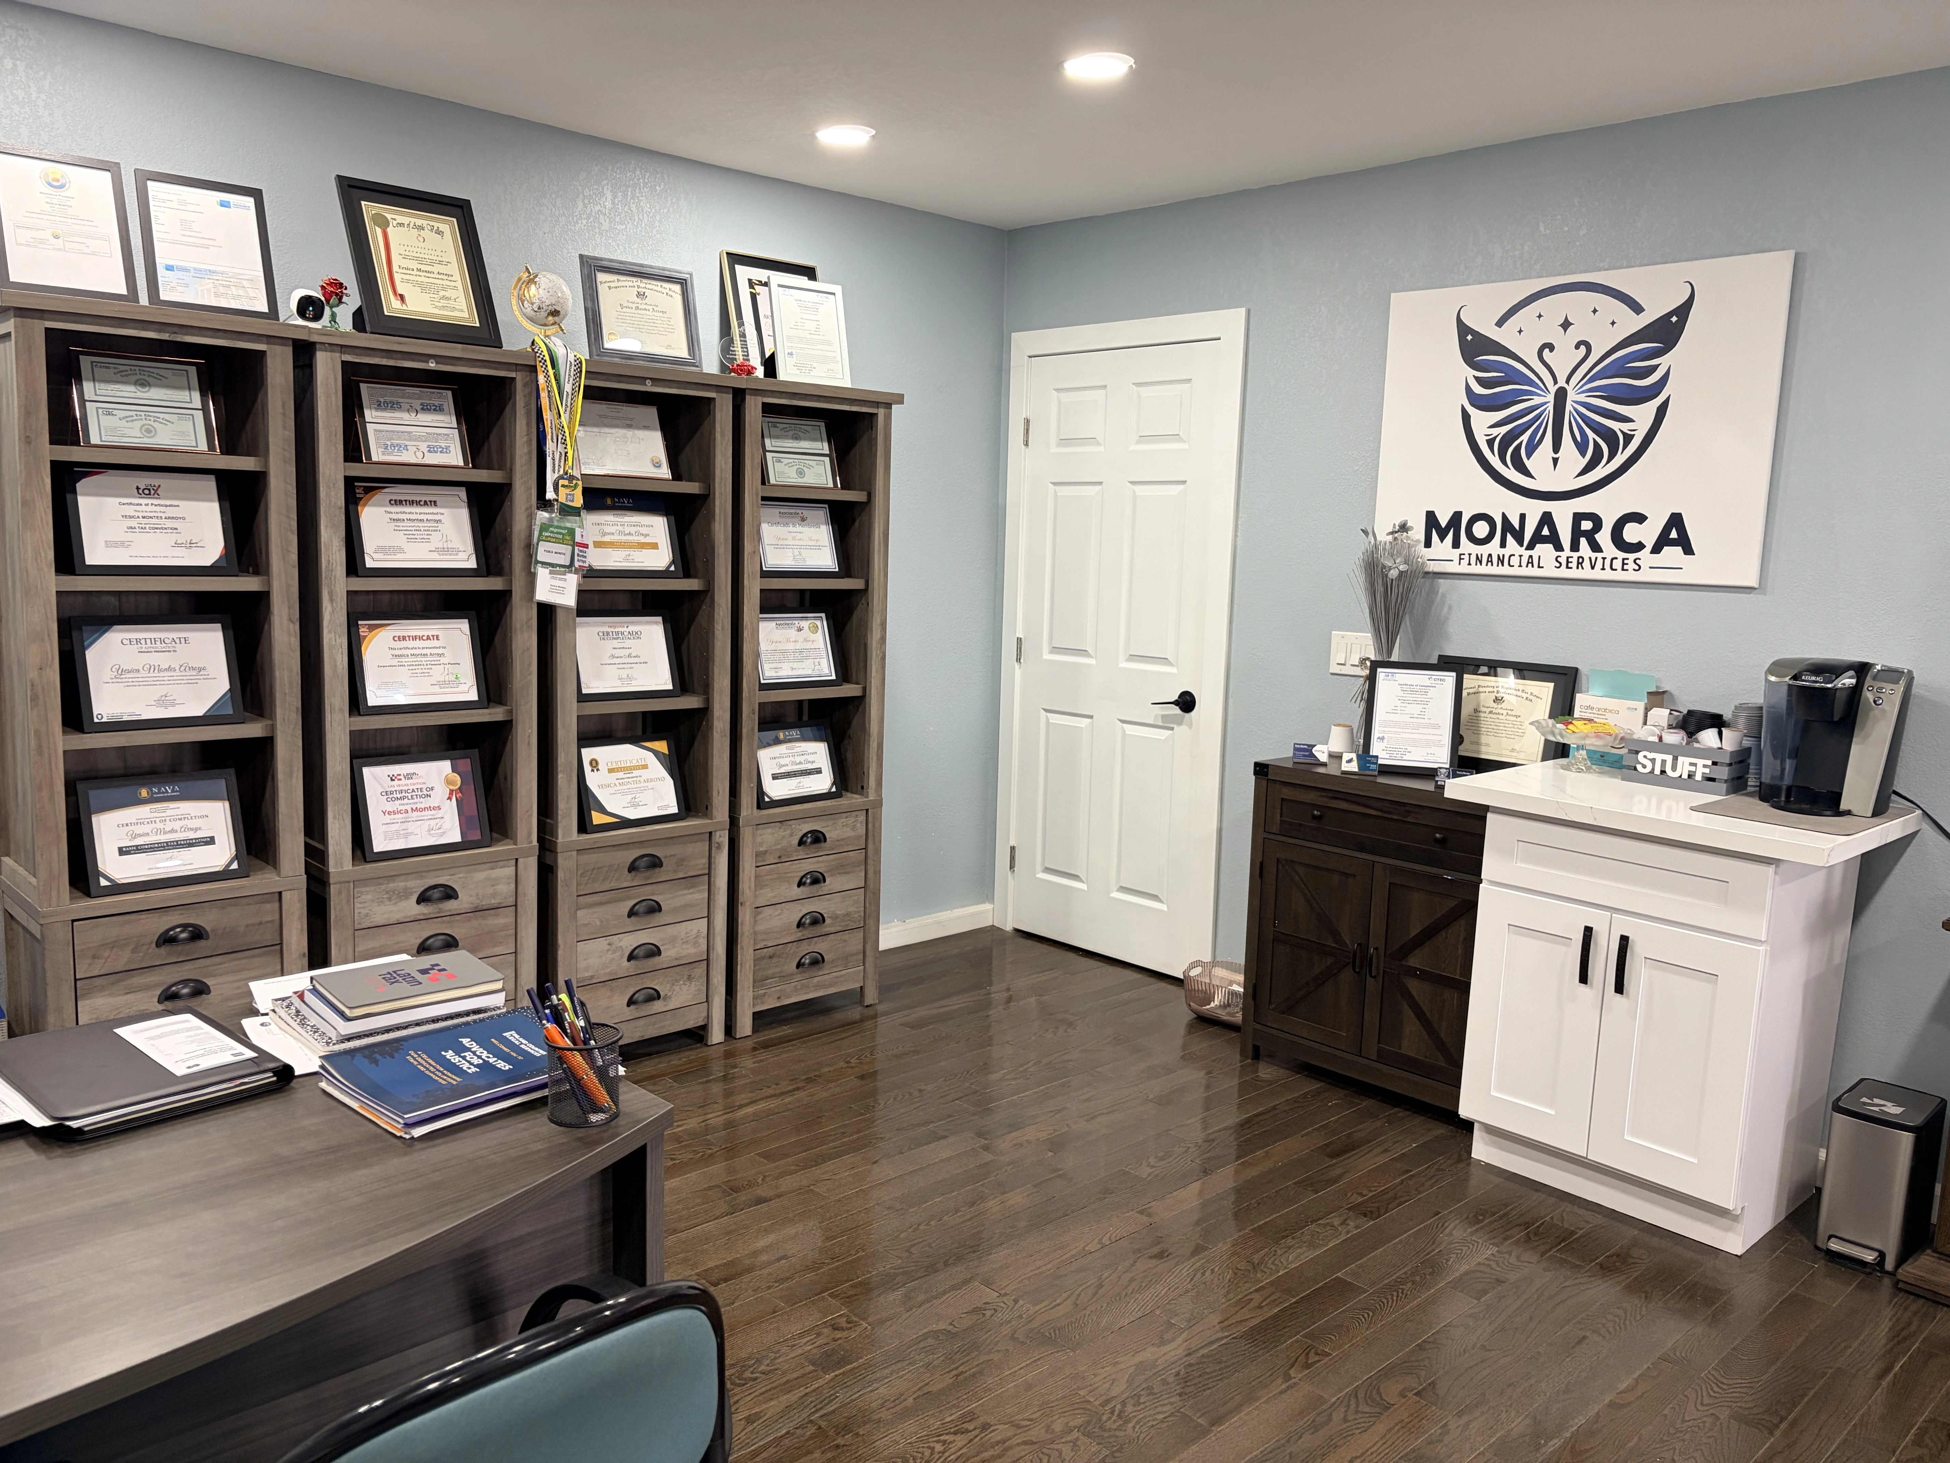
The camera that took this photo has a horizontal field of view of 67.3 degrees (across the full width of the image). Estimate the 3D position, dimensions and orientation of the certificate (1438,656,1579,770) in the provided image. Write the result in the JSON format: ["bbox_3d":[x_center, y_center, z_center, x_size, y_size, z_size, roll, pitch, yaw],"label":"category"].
[{"bbox_3d":[1.401,-0.031,3.904,0.030,0.308,0.392,5,3,-44],"label":"certificate"}]

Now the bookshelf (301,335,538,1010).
[{"bbox_3d":[-1.375,0.005,3.544,0.548,1.818,0.410,-6,11,-43],"label":"bookshelf"}]

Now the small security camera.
[{"bbox_3d":[-1.414,-0.895,3.102,0.073,0.084,0.078,-4,10,-35],"label":"small security camera"}]

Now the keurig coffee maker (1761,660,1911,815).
[{"bbox_3d":[1.875,0.003,3.207,0.290,0.325,0.254,-6,11,-43],"label":"keurig coffee maker"}]

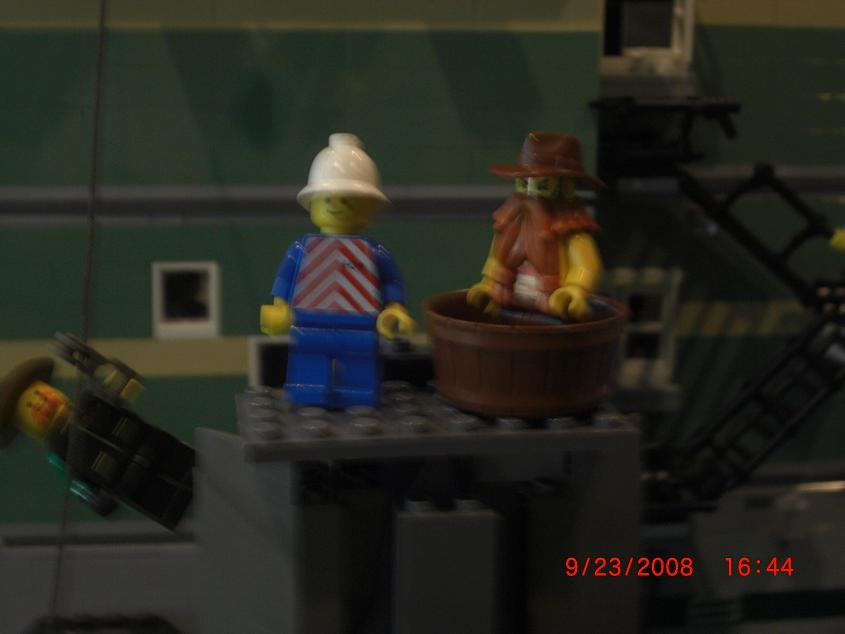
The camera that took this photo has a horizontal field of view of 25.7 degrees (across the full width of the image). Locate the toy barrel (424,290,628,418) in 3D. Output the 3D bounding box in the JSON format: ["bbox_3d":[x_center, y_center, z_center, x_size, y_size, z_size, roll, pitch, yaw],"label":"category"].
[{"bbox_3d":[0.017,0.006,0.316,0.034,0.015,0.034,0,12,0],"label":"toy barrel"}]

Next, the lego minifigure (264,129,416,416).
[{"bbox_3d":[-0.014,-0.008,0.310,0.025,0.045,0.017,1,12,5],"label":"lego minifigure"}]

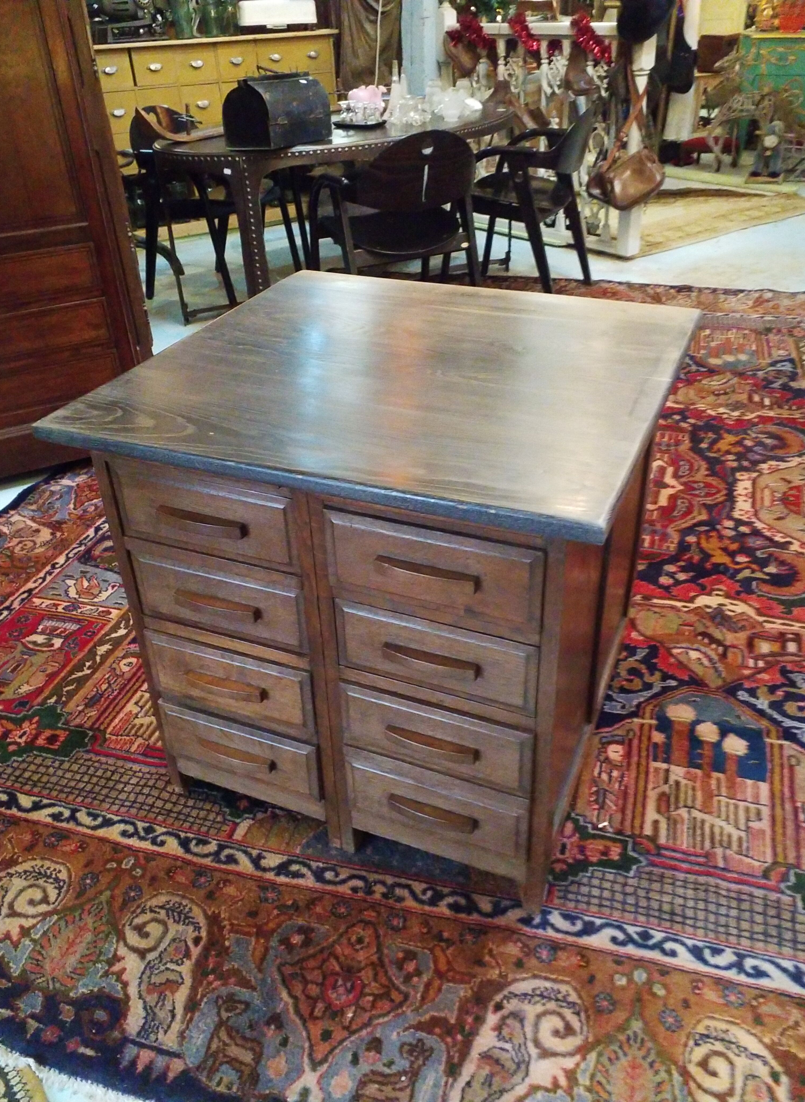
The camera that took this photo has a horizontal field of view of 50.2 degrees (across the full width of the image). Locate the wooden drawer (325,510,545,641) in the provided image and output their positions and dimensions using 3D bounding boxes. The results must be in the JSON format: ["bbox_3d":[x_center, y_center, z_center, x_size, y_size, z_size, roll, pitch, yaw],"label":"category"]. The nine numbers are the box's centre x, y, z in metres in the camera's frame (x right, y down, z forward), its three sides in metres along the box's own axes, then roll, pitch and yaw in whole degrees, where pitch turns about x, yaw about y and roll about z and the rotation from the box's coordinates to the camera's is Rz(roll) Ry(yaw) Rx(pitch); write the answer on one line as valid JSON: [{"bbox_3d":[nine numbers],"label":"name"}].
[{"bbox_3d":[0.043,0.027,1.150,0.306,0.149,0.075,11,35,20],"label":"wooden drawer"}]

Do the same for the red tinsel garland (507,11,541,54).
[{"bbox_3d":[0.709,-3.028,5.018,0.150,0.201,0.258,-22,37,-28],"label":"red tinsel garland"}]

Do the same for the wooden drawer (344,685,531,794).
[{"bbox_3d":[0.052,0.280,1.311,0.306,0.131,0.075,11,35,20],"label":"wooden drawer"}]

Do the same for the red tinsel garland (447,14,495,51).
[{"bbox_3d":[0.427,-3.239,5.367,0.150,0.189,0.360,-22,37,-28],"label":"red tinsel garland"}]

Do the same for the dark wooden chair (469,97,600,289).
[{"bbox_3d":[0.585,-1.683,4.223,0.580,0.820,0.550,14,36,24],"label":"dark wooden chair"}]

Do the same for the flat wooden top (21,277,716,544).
[{"bbox_3d":[0.008,-0.305,1.429,0.831,0.028,0.830,11,35,20],"label":"flat wooden top"}]

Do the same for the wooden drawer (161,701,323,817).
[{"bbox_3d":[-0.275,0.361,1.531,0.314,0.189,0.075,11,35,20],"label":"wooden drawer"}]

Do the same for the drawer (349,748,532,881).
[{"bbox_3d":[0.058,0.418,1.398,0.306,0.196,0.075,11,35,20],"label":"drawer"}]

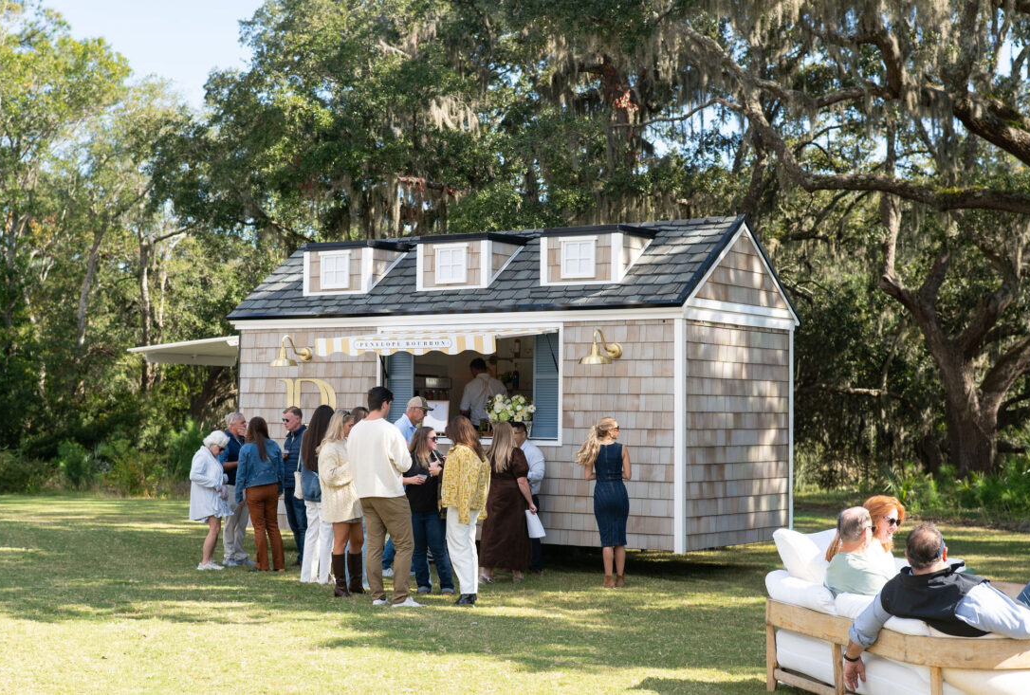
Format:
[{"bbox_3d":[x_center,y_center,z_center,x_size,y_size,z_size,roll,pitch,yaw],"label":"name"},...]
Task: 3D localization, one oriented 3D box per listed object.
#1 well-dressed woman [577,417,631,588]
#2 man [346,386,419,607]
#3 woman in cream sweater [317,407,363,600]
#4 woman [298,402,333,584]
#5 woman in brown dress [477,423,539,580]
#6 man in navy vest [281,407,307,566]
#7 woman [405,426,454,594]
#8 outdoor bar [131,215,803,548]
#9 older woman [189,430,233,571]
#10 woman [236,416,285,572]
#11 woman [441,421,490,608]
[{"bbox_3d":[0.889,1.500,16.392,0.520,1.629,0.400,0,-2,9],"label":"well-dressed woman"},{"bbox_3d":[-1.136,1.289,14.784,0.550,1.893,0.430,-1,-3,37],"label":"man"},{"bbox_3d":[-1.554,1.417,15.354,0.420,1.672,0.460,2,-2,-30],"label":"woman in cream sweater"},{"bbox_3d":[-1.918,1.430,16.470,0.440,1.725,0.350,0,-2,20],"label":"woman"},{"bbox_3d":[-0.073,1.532,16.718,0.560,1.572,0.420,0,-2,9],"label":"woman in brown dress"},{"bbox_3d":[-2.356,1.506,18.362,0.380,1.706,0.480,2,-3,-34],"label":"man in navy vest"},{"bbox_3d":[-0.774,1.503,15.656,0.460,1.538,0.380,2,-3,-43],"label":"woman"},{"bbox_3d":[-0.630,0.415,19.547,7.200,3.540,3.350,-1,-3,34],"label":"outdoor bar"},{"bbox_3d":[-3.206,1.600,17.728,0.440,1.457,0.430,0,-2,12],"label":"older woman"},{"bbox_3d":[-2.647,1.530,17.677,0.480,1.602,0.360,1,-2,-14],"label":"woman"},{"bbox_3d":[-0.434,1.431,14.906,0.450,1.632,0.380,2,-3,-41],"label":"woman"}]

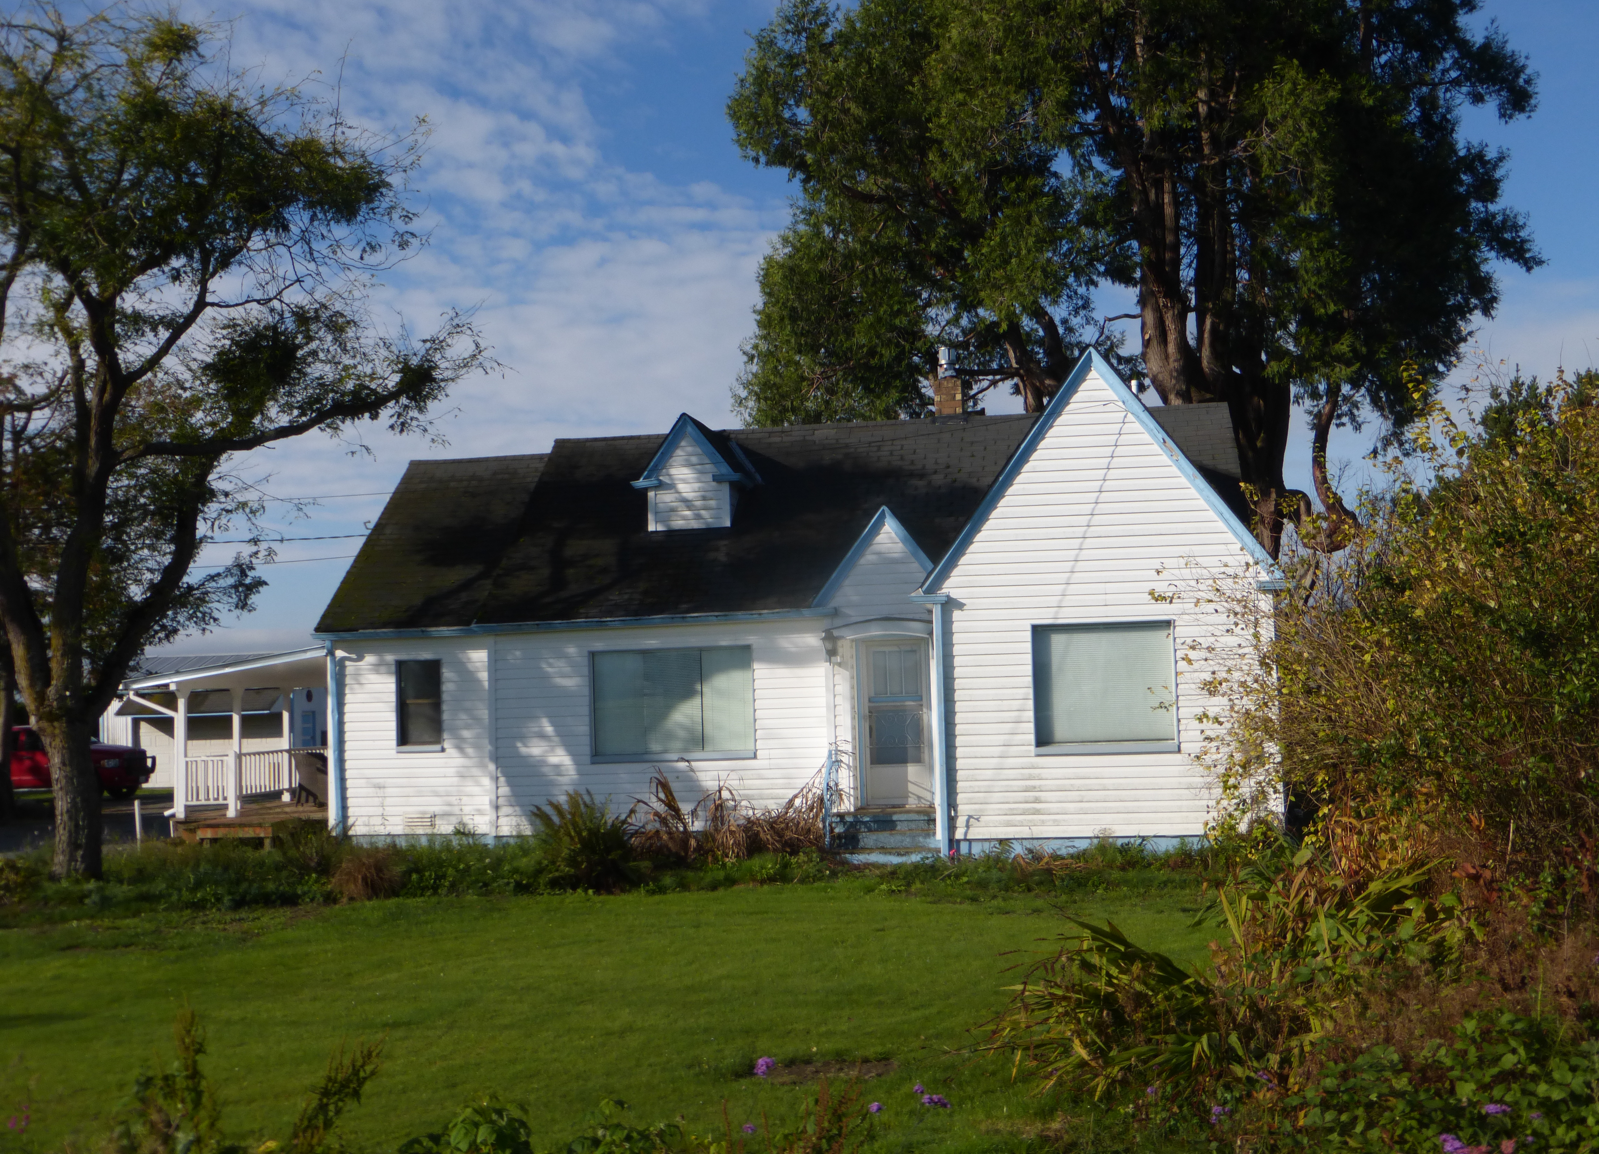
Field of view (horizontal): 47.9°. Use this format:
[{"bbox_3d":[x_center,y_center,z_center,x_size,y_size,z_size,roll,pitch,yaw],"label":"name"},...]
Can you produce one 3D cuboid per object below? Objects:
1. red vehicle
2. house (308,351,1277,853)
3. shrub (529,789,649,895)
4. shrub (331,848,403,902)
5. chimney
[{"bbox_3d":[-19.748,4.940,47.000,5.700,1.920,2.000,-3,-4,17],"label":"red vehicle"},{"bbox_3d":[-0.080,0.628,24.892,12.240,5.860,9.850,-2,-4,8],"label":"house"},{"bbox_3d":[-2.344,2.933,20.000,1.260,1.080,1.200,-2,-4,8],"label":"shrub"},{"bbox_3d":[-4.685,3.218,19.500,0.770,0.570,0.720,-2,-4,8],"label":"shrub"},{"bbox_3d":[2.160,-2.820,26.072,0.450,1.050,0.450,-2,-4,8],"label":"chimney"}]

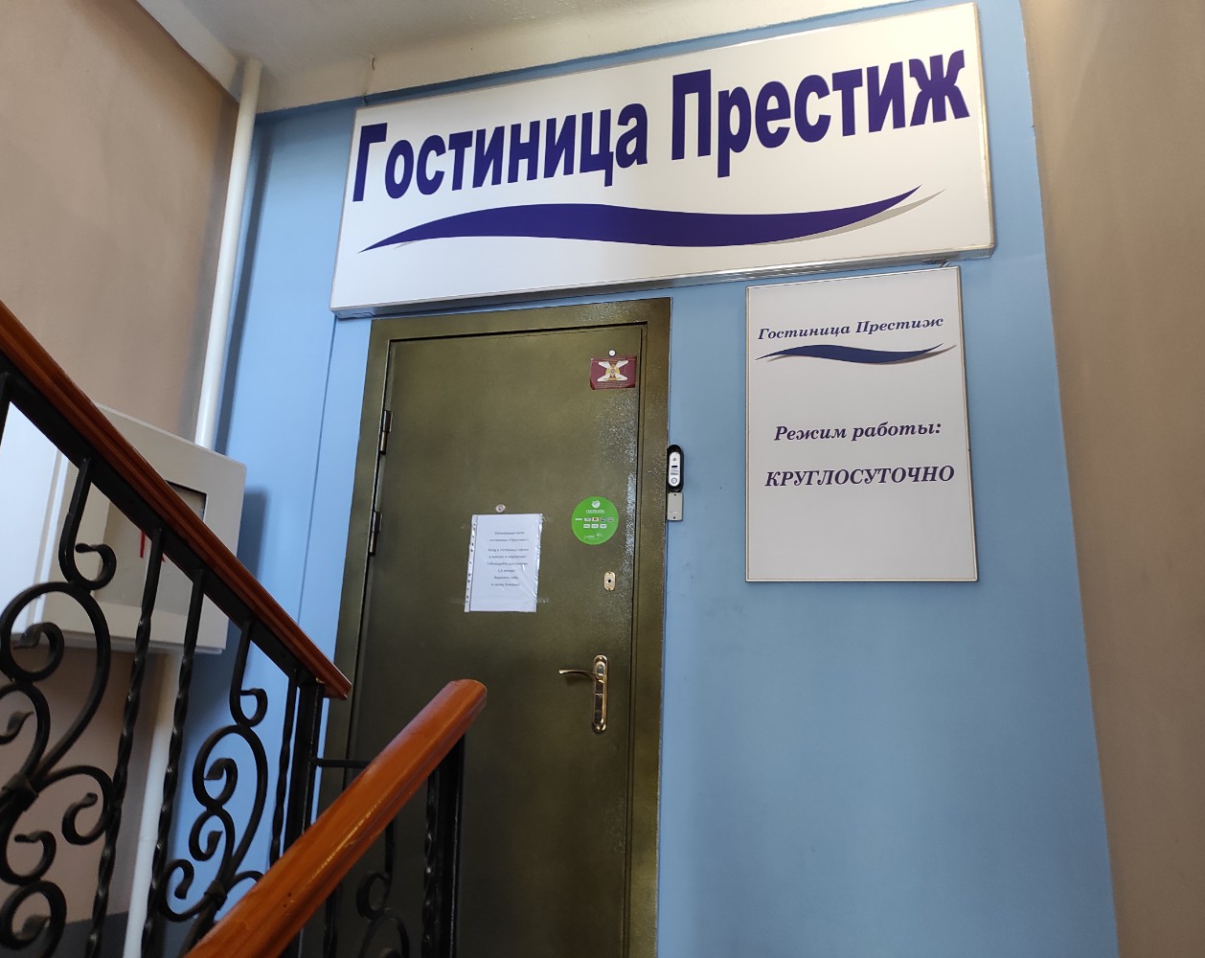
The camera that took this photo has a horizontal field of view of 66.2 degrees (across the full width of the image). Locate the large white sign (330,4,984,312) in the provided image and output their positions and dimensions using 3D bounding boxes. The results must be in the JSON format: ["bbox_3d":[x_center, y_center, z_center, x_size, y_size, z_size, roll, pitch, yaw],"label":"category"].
[{"bbox_3d":[0.101,-1.002,3.023,2.127,0.816,0.064,-2,-16,17],"label":"large white sign"}]

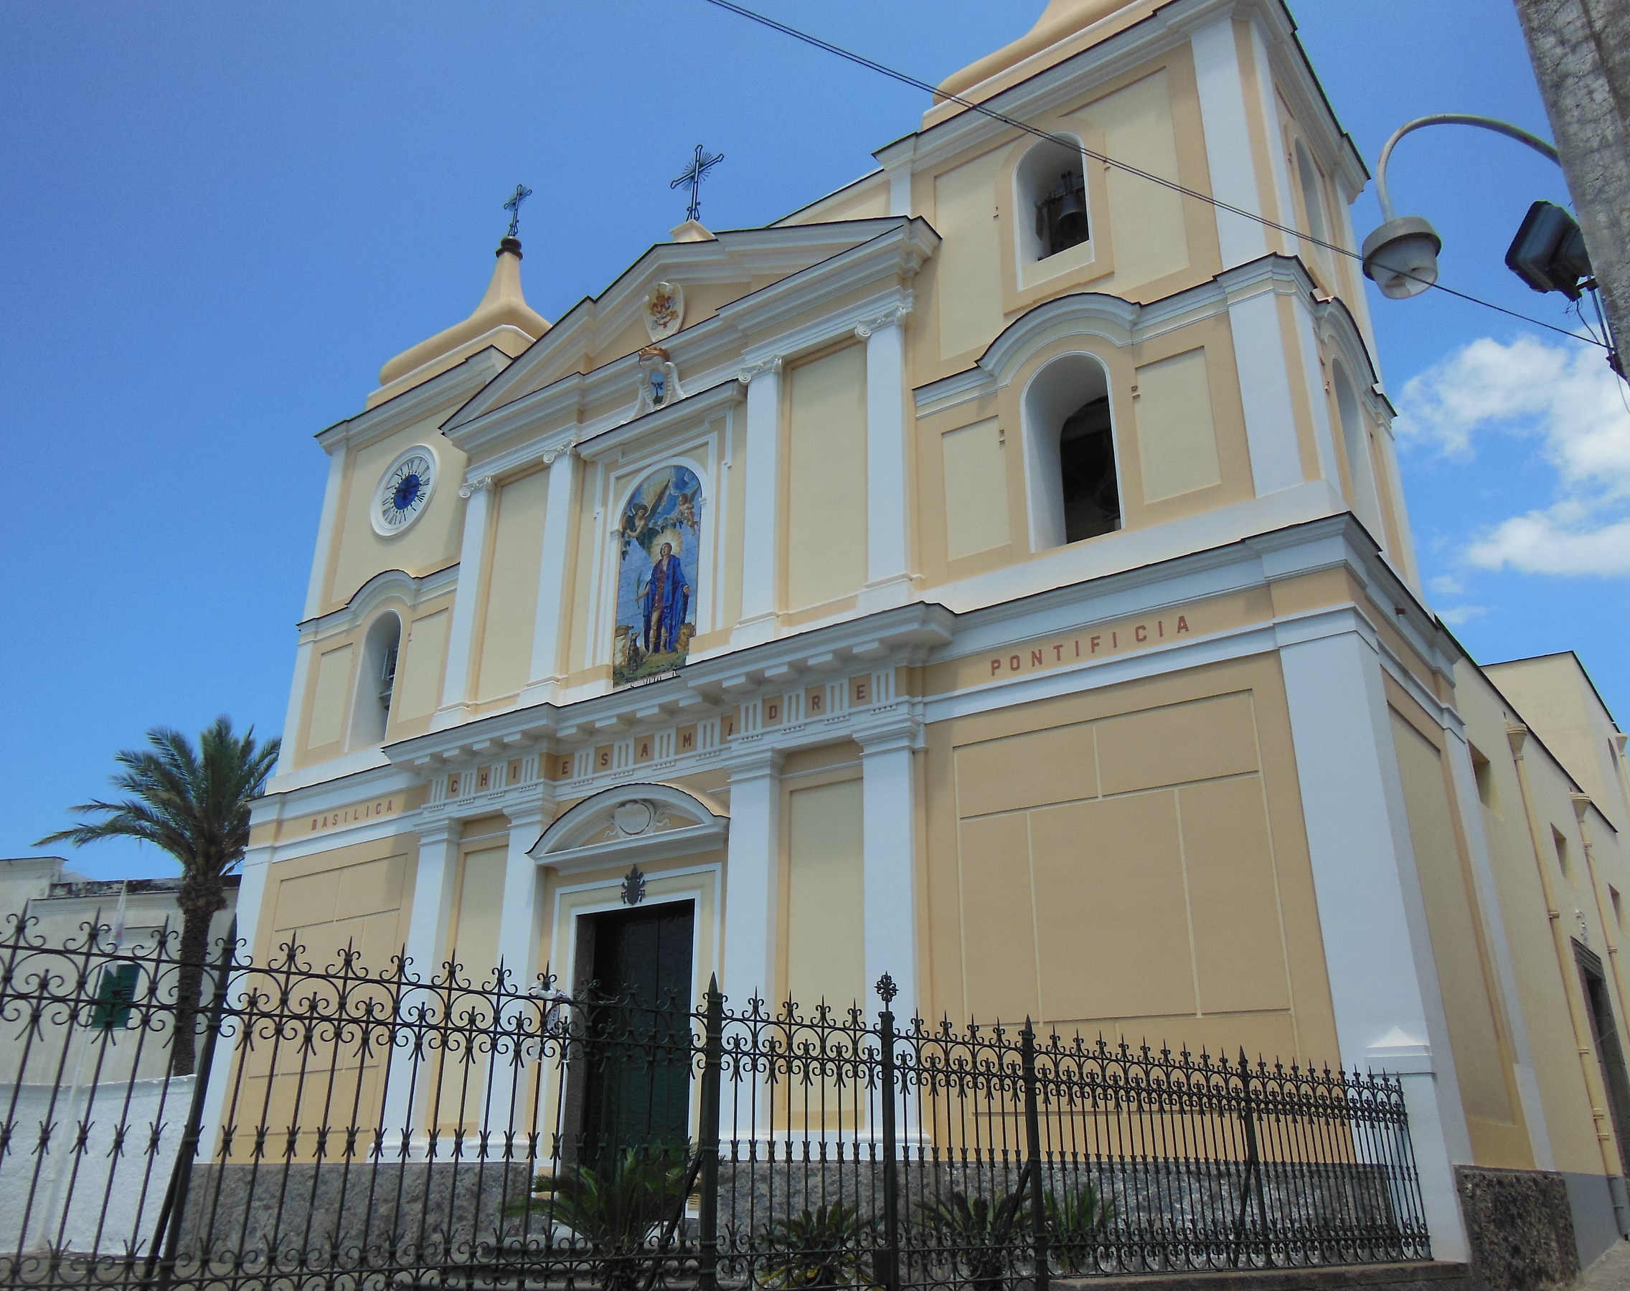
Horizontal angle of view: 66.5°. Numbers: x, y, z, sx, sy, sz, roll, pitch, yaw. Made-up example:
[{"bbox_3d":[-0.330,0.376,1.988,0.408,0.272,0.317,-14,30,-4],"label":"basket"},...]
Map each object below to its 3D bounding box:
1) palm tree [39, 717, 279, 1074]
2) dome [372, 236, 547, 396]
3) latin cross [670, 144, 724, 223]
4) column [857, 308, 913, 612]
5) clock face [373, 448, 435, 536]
[{"bbox_3d":[-15.228,6.763,30.994,6.600,11.000,6.600,-15,-27,32],"label":"palm tree"},{"bbox_3d":[-7.679,-8.164,30.646,4.400,4.700,3.700,-15,-27,32],"label":"dome"},{"bbox_3d":[-2.369,-9.157,24.614,1.310,1.950,0.150,-15,-27,32],"label":"latin cross"},{"bbox_3d":[1.075,-2.896,18.581,0.920,5.100,0.280,-15,-27,32],"label":"column"},{"bbox_3d":[-8.771,-3.303,26.541,2.100,2.100,0.150,-15,-27,32],"label":"clock face"}]

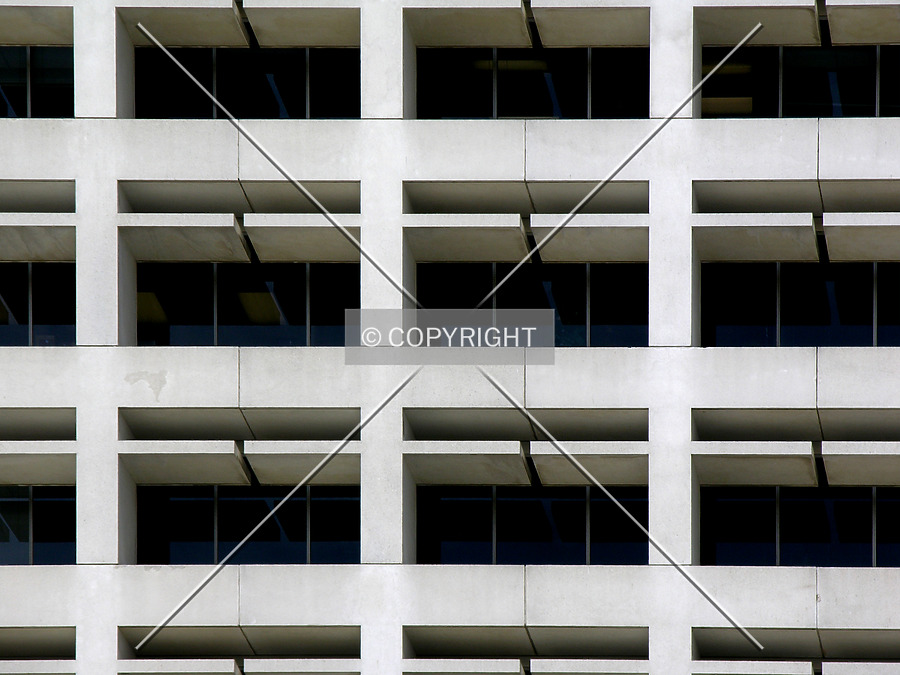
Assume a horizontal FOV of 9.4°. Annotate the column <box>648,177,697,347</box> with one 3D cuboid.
[{"bbox_3d":[3.480,-1.189,85.400,0.680,2.659,0.850,0,-6,4],"label":"column"}]

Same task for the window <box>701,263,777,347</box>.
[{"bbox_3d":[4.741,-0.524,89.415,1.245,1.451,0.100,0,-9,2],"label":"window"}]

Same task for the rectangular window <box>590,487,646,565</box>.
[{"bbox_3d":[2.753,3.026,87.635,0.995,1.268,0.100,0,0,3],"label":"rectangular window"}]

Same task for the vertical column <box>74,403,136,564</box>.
[{"bbox_3d":[-5.388,2.284,85.400,0.680,2.534,0.850,0,-6,4],"label":"vertical column"}]

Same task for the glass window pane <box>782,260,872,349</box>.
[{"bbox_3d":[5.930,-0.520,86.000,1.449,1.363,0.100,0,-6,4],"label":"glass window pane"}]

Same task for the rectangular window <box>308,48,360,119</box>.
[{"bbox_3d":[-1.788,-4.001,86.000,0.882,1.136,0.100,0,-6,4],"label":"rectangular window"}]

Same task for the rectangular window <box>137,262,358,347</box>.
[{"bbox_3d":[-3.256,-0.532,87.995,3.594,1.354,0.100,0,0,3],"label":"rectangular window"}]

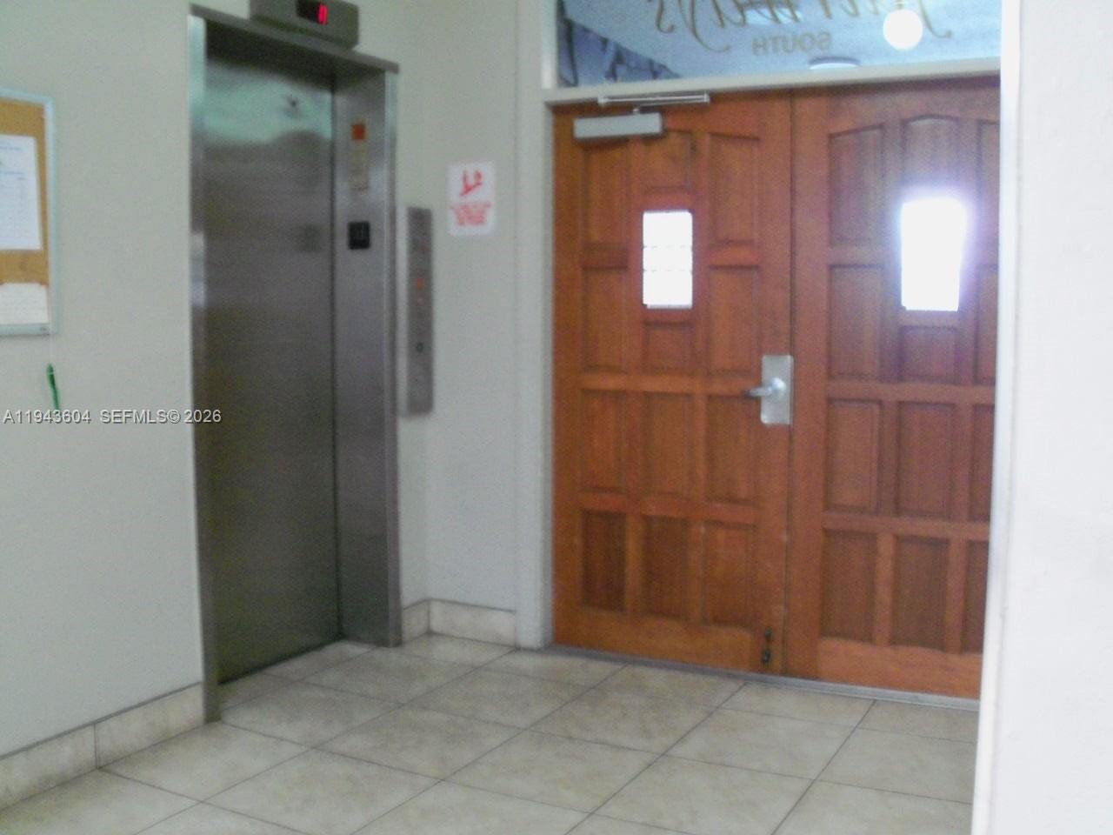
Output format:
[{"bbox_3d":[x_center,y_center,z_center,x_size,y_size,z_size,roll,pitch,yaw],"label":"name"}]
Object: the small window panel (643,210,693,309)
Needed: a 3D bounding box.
[{"bbox_3d":[0.400,-0.561,4.022,0.187,0.338,0.030,3,5,28],"label":"small window panel"}]

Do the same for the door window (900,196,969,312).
[{"bbox_3d":[1.199,-0.517,3.596,0.190,0.345,0.030,3,5,28],"label":"door window"}]

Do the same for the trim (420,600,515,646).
[{"bbox_3d":[-0.337,0.806,4.404,0.400,0.137,0.015,3,5,28],"label":"trim"}]

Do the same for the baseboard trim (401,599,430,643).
[{"bbox_3d":[-0.549,0.804,4.417,0.015,0.137,0.190,3,5,28],"label":"baseboard trim"}]

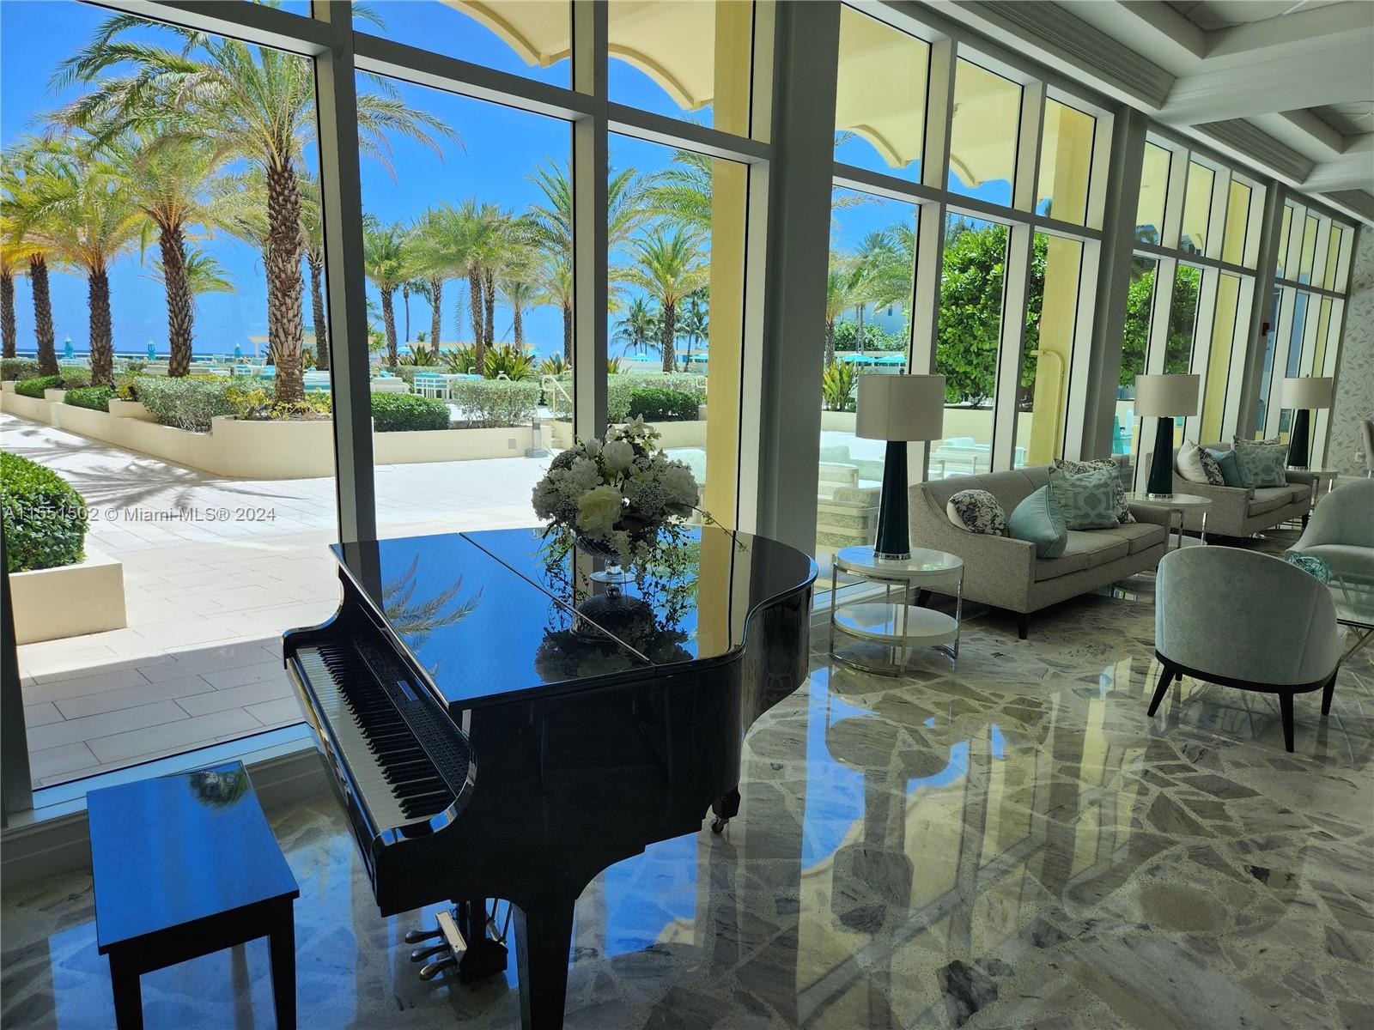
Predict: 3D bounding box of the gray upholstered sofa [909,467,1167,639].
[{"bbox_3d":[2.486,0.169,6.345,2.090,0.850,0.850,-8,13,-42],"label":"gray upholstered sofa"}]

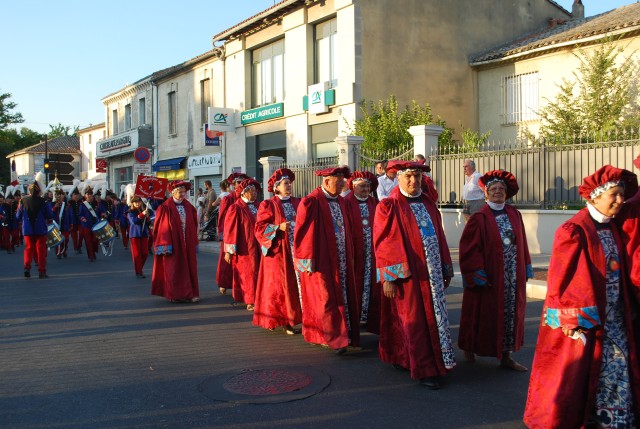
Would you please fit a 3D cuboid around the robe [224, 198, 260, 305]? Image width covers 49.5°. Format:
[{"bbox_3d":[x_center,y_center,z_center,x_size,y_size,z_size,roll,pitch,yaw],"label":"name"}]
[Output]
[{"bbox_3d":[-1.041,0.478,9.256,0.540,1.383,0.420,-2,2,-40],"label":"robe"}]

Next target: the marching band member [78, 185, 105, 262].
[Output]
[{"bbox_3d":[-5.308,0.180,16.013,0.580,1.788,0.480,-1,2,-28],"label":"marching band member"}]

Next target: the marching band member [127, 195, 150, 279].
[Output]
[{"bbox_3d":[-3.372,0.409,12.900,0.470,1.550,0.420,-2,2,-34],"label":"marching band member"}]

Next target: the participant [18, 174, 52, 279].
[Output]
[{"bbox_3d":[-5.345,0.215,13.000,0.620,1.950,0.480,-2,2,-27],"label":"participant"}]

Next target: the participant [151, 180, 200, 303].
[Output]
[{"bbox_3d":[-2.060,0.358,9.900,0.700,1.700,0.500,-1,2,-31],"label":"participant"}]

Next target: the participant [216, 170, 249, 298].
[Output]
[{"bbox_3d":[-1.266,0.285,10.400,0.600,1.810,0.480,-2,2,-34],"label":"participant"}]

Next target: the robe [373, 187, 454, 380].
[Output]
[{"bbox_3d":[0.745,0.518,5.560,0.630,1.482,0.480,-1,2,-30],"label":"robe"}]

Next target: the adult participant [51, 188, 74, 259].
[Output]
[{"bbox_3d":[-6.378,0.223,17.200,0.560,1.750,0.450,-2,2,-25],"label":"adult participant"}]

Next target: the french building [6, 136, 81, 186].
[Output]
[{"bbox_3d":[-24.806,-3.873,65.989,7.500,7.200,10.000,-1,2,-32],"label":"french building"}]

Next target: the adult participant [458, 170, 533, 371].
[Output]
[{"bbox_3d":[1.504,0.471,5.950,0.630,1.680,0.500,-1,2,-16],"label":"adult participant"}]

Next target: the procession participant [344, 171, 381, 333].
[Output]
[{"bbox_3d":[0.471,0.391,7.603,0.580,1.744,0.440,-1,2,-20],"label":"procession participant"}]

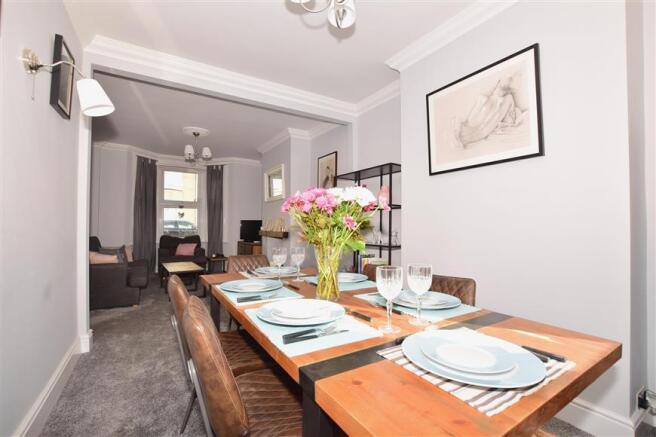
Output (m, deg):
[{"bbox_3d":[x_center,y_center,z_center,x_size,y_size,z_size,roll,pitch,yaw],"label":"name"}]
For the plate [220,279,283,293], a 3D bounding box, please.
[{"bbox_3d":[-0.387,0.349,1.404,0.305,0.026,0.305,1,-3,0],"label":"plate"}]

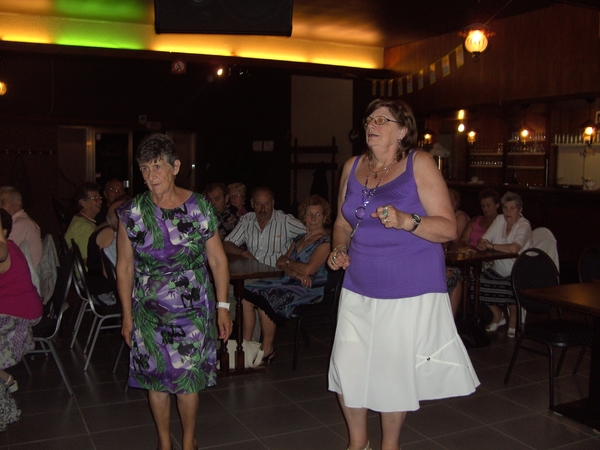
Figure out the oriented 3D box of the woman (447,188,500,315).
[{"bbox_3d":[1.617,0.284,5.923,0.750,1.250,0.500,-3,6,-37],"label":"woman"}]

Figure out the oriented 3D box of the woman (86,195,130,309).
[{"bbox_3d":[-1.204,0.382,4.669,0.750,1.210,0.500,-2,5,-23],"label":"woman"}]

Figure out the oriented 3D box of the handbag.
[{"bbox_3d":[-0.429,0.893,4.531,0.350,0.230,0.150,-1,5,-20],"label":"handbag"}]

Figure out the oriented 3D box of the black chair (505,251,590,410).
[{"bbox_3d":[1.639,0.623,3.985,0.450,0.900,0.540,-1,5,-18],"label":"black chair"}]

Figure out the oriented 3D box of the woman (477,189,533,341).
[{"bbox_3d":[1.787,0.326,5.495,0.750,1.240,0.520,-2,6,-32],"label":"woman"}]

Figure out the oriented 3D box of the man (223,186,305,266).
[{"bbox_3d":[-0.283,0.327,5.015,0.620,1.280,0.750,2,5,14],"label":"man"}]

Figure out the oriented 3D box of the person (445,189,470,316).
[{"bbox_3d":[1.458,0.265,6.193,0.750,1.240,0.500,-4,6,-41],"label":"person"}]

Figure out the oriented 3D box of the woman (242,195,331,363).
[{"bbox_3d":[-0.054,0.390,4.649,0.780,1.220,0.520,-3,6,-35],"label":"woman"}]

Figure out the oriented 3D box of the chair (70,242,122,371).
[{"bbox_3d":[-1.365,0.545,4.623,0.550,0.890,0.450,-1,5,-20],"label":"chair"}]

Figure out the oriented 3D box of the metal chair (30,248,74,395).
[{"bbox_3d":[-1.726,0.598,3.945,0.560,0.890,0.450,-2,5,-25],"label":"metal chair"}]

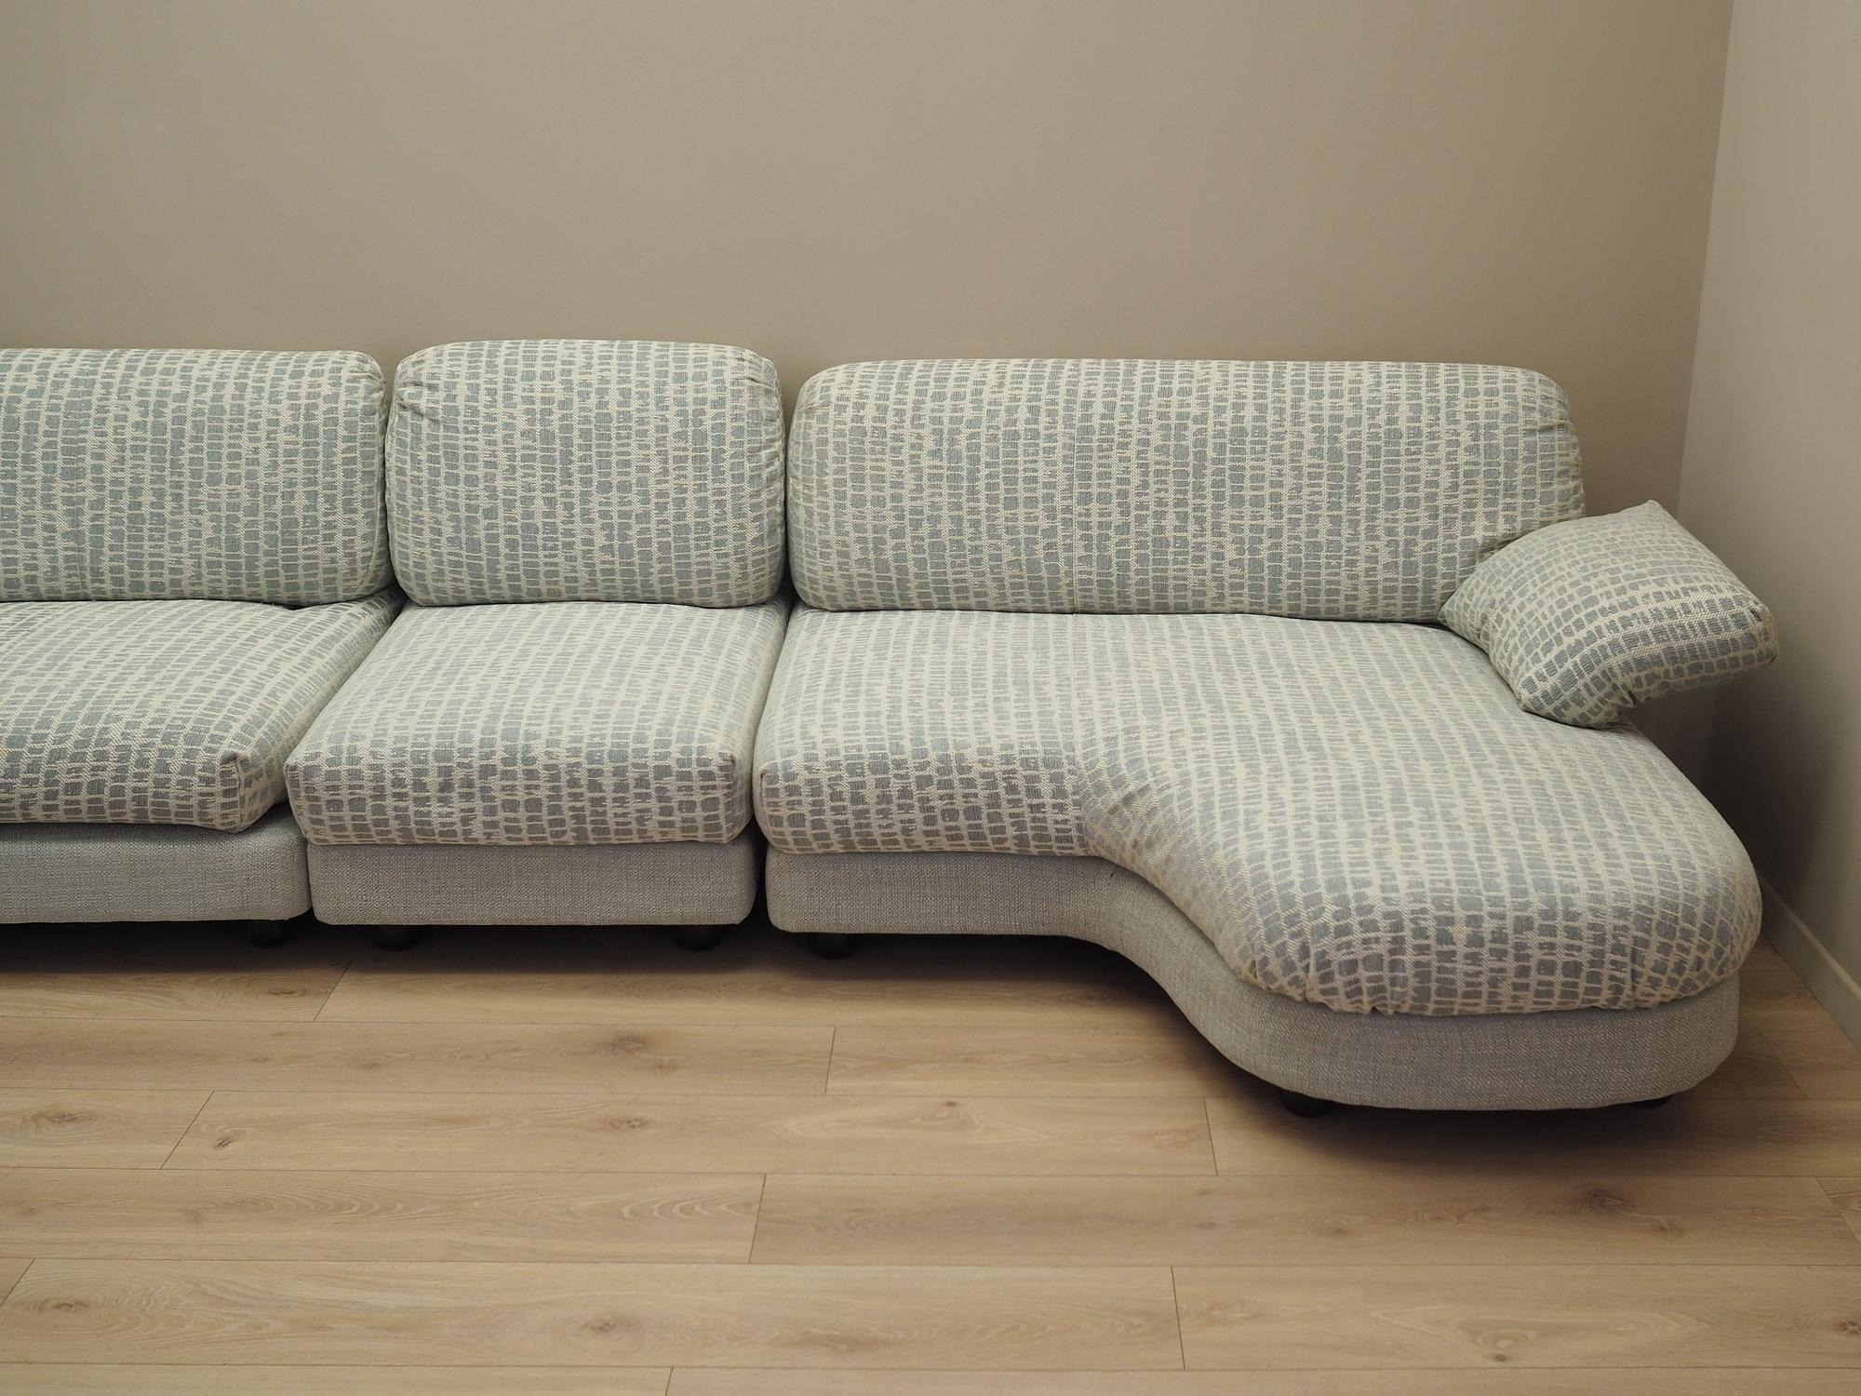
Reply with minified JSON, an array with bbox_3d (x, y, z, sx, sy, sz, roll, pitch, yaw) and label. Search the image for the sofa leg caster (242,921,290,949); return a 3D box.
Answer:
[{"bbox_3d":[-1.055,0.354,2.911,0.076,0.069,0.076,0,23,0],"label":"sofa leg caster"}]

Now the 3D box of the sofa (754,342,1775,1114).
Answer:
[{"bbox_3d":[0.436,-0.013,2.845,1.391,0.803,1.310,0,23,0],"label":"sofa"}]

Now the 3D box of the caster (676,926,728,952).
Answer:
[{"bbox_3d":[-0.362,0.357,2.908,0.076,0.069,0.076,0,23,0],"label":"caster"}]

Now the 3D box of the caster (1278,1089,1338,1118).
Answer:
[{"bbox_3d":[0.514,0.527,2.502,0.076,0.069,0.076,0,23,0],"label":"caster"}]

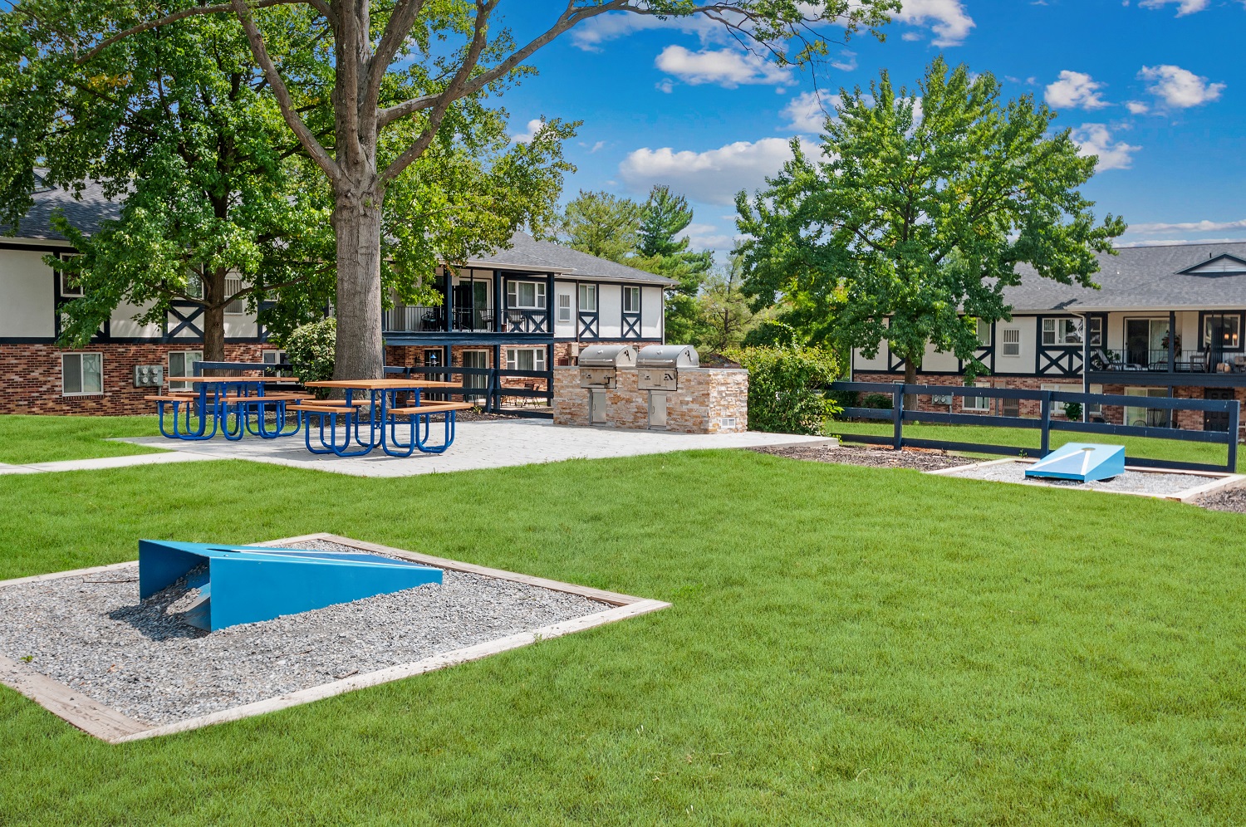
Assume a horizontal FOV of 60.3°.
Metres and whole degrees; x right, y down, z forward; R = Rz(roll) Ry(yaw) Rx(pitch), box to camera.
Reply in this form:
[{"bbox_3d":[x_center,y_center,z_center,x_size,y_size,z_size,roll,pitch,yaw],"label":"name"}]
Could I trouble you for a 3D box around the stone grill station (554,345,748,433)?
[{"bbox_3d":[0.331,-0.394,15.562,2.852,1.200,1.004,3,5,40],"label":"stone grill station"}]

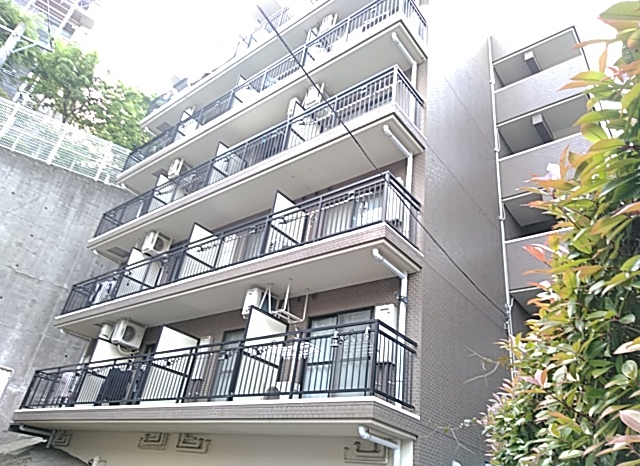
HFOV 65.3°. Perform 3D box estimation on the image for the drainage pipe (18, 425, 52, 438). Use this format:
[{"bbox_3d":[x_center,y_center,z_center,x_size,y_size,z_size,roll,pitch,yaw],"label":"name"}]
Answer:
[{"bbox_3d":[-8.146,5.667,14.287,0.110,0.140,1.050,-17,-39,37],"label":"drainage pipe"}]

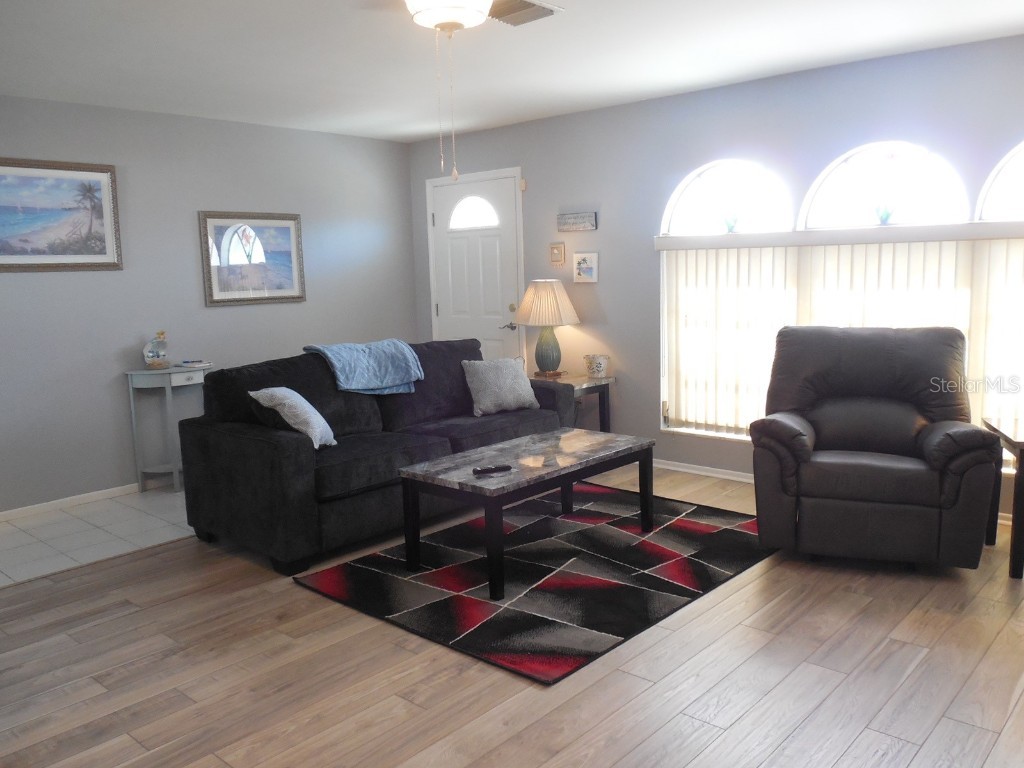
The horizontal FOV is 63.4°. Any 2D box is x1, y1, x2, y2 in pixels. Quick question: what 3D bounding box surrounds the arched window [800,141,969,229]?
[{"bbox_3d":[2.026,-1.088,4.534,0.912,0.455,0.100,6,11,42],"label":"arched window"}]

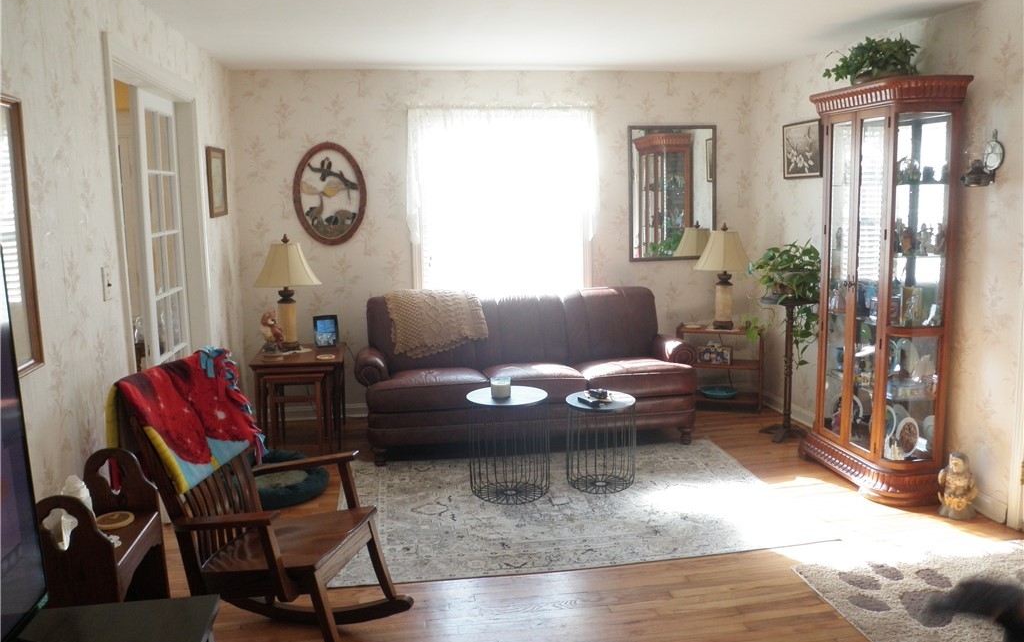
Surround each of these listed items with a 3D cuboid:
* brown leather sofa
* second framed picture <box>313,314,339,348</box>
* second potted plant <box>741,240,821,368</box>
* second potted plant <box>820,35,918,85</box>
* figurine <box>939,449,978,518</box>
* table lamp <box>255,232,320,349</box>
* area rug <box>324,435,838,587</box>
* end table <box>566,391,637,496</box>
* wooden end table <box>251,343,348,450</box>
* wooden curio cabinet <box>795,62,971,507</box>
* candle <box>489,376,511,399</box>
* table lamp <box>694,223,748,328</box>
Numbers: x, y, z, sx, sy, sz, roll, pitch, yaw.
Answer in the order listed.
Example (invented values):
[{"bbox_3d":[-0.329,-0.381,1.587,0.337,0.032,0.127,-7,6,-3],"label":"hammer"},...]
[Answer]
[{"bbox_3d":[0.089,0.300,5.301,2.134,0.918,0.966,-2,9,-8],"label":"brown leather sofa"},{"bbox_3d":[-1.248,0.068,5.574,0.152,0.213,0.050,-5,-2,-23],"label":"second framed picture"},{"bbox_3d":[1.748,-0.096,5.325,0.520,0.820,0.490,-2,8,-8],"label":"second potted plant"},{"bbox_3d":[1.875,-1.302,4.316,0.392,0.236,0.534,-2,9,-8],"label":"second potted plant"},{"bbox_3d":[2.144,0.779,3.989,0.187,0.310,0.170,4,10,33],"label":"figurine"},{"bbox_3d":[-1.459,-0.180,5.401,0.418,0.752,0.418,-2,9,-8],"label":"table lamp"},{"bbox_3d":[0.246,0.912,4.345,2.268,0.012,1.637,-2,8,-8],"label":"area rug"},{"bbox_3d":[0.481,0.656,4.476,0.370,0.465,0.370,-2,8,-8],"label":"end table"},{"bbox_3d":[-1.350,0.493,5.384,0.557,0.565,0.675,-2,9,-8],"label":"wooden end table"},{"bbox_3d":[1.917,-0.169,4.362,0.408,2.063,0.895,-2,9,-8],"label":"wooden curio cabinet"},{"bbox_3d":[-0.058,0.351,4.272,0.097,0.093,0.097,-2,9,-8],"label":"candle"},{"bbox_3d":[1.510,-0.313,5.875,0.418,0.738,0.418,-2,9,-8],"label":"table lamp"}]

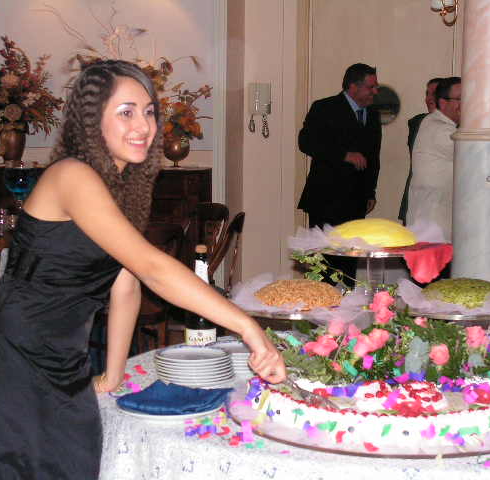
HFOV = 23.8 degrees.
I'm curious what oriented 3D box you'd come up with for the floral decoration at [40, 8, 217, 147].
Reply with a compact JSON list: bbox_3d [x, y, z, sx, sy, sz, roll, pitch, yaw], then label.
[{"bbox_3d":[-0.806,-1.129,7.927,1.150,0.930,0.550,1,6,0],"label":"floral decoration"}]

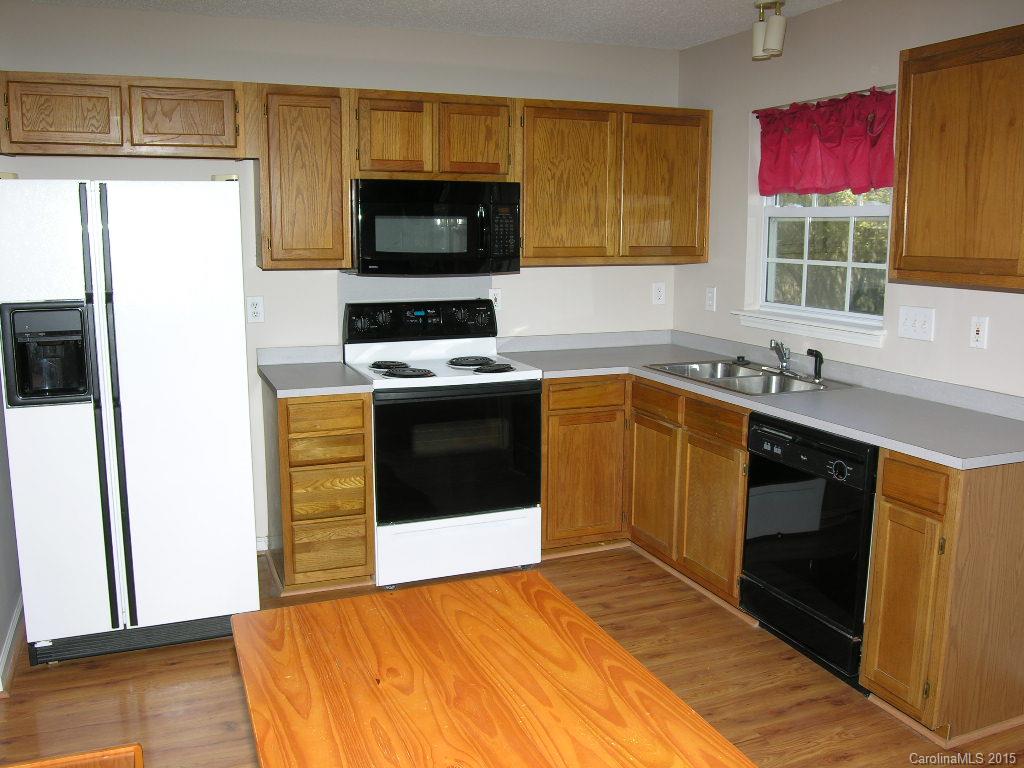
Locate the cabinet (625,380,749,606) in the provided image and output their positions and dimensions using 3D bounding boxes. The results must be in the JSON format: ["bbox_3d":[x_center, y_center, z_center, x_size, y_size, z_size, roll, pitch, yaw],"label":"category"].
[{"bbox_3d":[1.003,0.422,3.902,0.620,0.845,0.875,-4,11,-23],"label":"cabinet"}]

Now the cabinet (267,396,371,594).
[{"bbox_3d":[-0.866,0.413,3.918,0.375,0.845,0.620,-4,11,-23],"label":"cabinet"}]

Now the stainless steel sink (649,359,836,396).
[{"bbox_3d":[0.994,0.050,3.827,0.547,0.182,0.820,-4,11,-23],"label":"stainless steel sink"}]

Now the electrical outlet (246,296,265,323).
[{"bbox_3d":[-1.154,-0.336,4.001,0.071,0.115,0.008,-4,11,-23],"label":"electrical outlet"}]

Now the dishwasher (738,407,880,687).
[{"bbox_3d":[1.276,0.546,3.216,0.620,0.855,0.603,-4,11,-23],"label":"dishwasher"}]

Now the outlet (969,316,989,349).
[{"bbox_3d":[1.630,-0.180,3.096,0.008,0.109,0.071,-4,11,-23],"label":"outlet"}]

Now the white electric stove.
[{"bbox_3d":[-0.327,0.236,4.082,0.761,1.182,0.665,-4,11,-23],"label":"white electric stove"}]

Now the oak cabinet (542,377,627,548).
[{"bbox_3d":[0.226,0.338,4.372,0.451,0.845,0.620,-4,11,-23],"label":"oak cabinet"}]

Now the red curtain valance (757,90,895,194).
[{"bbox_3d":[1.312,-1.010,3.777,0.075,0.388,0.860,-4,11,-23],"label":"red curtain valance"}]

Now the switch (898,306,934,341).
[{"bbox_3d":[1.524,-0.226,3.341,0.008,0.116,0.163,-4,11,-23],"label":"switch"}]

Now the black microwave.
[{"bbox_3d":[-0.376,-0.712,4.053,0.756,0.410,0.400,-4,11,-23],"label":"black microwave"}]

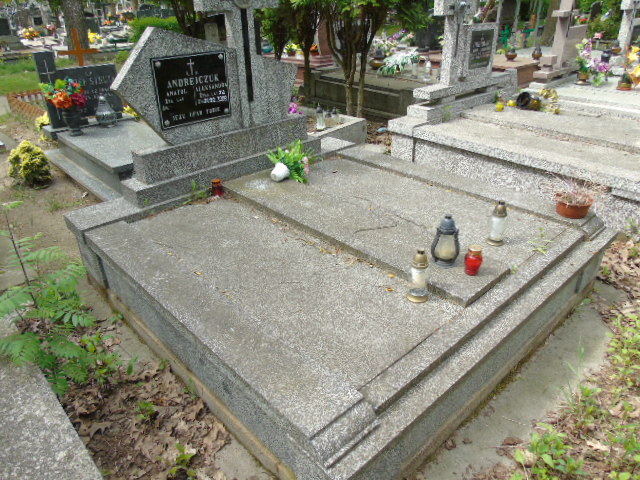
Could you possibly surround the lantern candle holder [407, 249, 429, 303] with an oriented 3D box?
[{"bbox_3d":[0.380,0.133,1.757,0.080,0.214,0.080,-1,28,1],"label":"lantern candle holder"}]

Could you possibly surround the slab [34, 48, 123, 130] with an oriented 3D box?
[{"bbox_3d":[-2.358,-1.511,4.575,0.695,0.690,0.090,-25,36,-36],"label":"slab"}]

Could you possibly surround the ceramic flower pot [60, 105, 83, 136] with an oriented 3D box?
[{"bbox_3d":[-2.323,-1.128,4.351,0.152,0.265,0.152,-25,36,-36],"label":"ceramic flower pot"}]

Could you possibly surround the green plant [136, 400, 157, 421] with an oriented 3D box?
[{"bbox_3d":[-0.680,0.668,1.810,0.075,0.060,0.075,-2,28,0],"label":"green plant"}]

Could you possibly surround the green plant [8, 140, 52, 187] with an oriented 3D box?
[{"bbox_3d":[-2.610,-0.685,4.180,0.340,0.400,0.340,-2,28,0],"label":"green plant"}]

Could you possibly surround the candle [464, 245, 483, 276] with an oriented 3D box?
[{"bbox_3d":[0.649,0.088,1.950,0.073,0.118,0.073,-2,28,1],"label":"candle"}]

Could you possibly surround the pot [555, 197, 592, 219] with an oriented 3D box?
[{"bbox_3d":[1.293,-0.169,2.362,0.175,0.085,0.175,-2,28,1],"label":"pot"}]

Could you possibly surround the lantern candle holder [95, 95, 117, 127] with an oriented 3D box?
[{"bbox_3d":[-2.147,-1.299,4.642,0.180,0.278,0.180,-25,36,-36],"label":"lantern candle holder"}]

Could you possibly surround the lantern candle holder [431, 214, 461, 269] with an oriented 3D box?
[{"bbox_3d":[0.526,0.004,1.896,0.112,0.227,0.093,7,30,16],"label":"lantern candle holder"}]

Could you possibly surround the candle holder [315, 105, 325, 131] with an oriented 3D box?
[{"bbox_3d":[0.006,-0.958,3.595,0.075,0.200,0.075,-2,28,1],"label":"candle holder"}]

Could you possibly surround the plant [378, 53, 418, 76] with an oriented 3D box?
[{"bbox_3d":[1.097,-2.444,6.413,0.560,0.290,0.400,-2,28,0],"label":"plant"}]

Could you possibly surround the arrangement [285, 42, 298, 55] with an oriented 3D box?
[{"bbox_3d":[-0.509,-3.465,8.399,0.260,0.240,0.240,-2,28,0],"label":"arrangement"}]

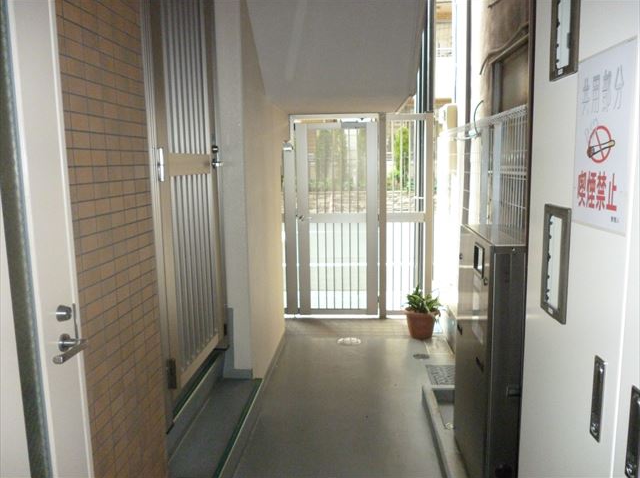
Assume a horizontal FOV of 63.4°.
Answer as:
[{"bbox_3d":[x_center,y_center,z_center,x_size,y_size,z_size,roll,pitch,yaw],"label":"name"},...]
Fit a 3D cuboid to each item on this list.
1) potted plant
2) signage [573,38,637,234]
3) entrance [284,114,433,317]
[{"bbox_3d":[0.917,0.640,4.599,0.320,0.436,0.304,0,8,5],"label":"potted plant"},{"bbox_3d":[0.683,-0.238,1.267,0.010,0.426,0.295,0,8,5],"label":"signage"},{"bbox_3d":[0.365,-0.198,4.992,1.426,1.984,0.100,0,8,5],"label":"entrance"}]

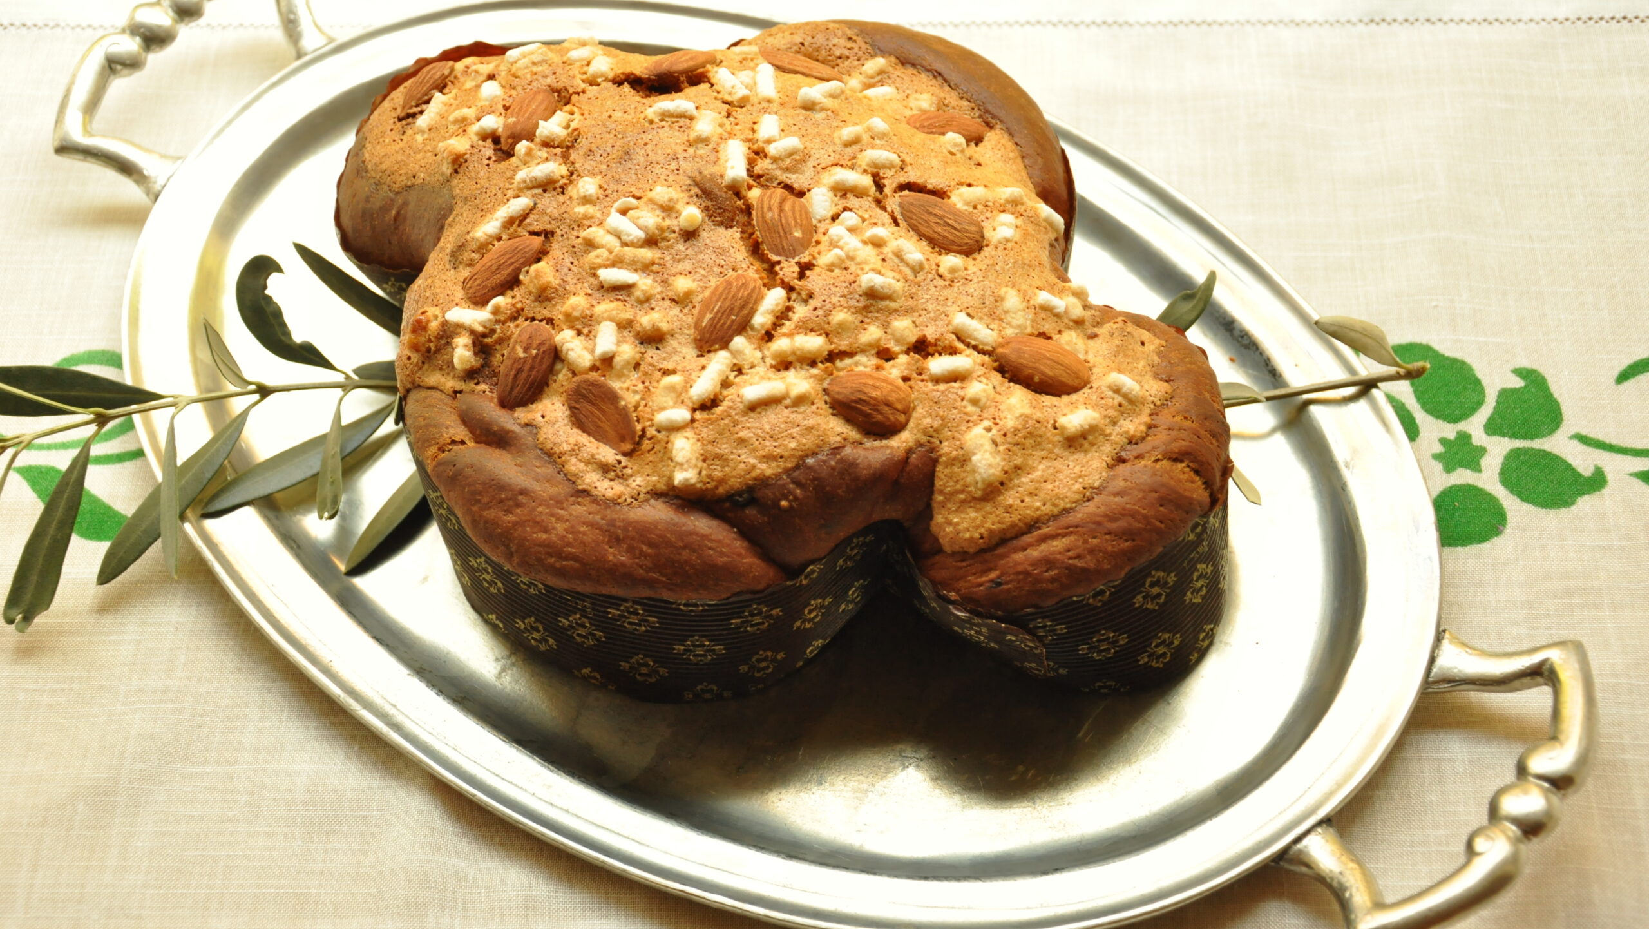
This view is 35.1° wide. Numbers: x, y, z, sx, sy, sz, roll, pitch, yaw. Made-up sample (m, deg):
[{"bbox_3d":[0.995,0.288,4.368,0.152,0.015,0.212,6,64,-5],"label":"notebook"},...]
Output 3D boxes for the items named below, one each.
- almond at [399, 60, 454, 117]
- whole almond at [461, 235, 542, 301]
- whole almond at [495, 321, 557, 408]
[{"bbox_3d":[-0.105,-0.099,0.686,0.014,0.008,0.025,-10,34,29],"label":"almond"},{"bbox_3d":[-0.079,-0.048,0.639,0.024,0.008,0.014,-43,51,-18],"label":"whole almond"},{"bbox_3d":[-0.071,-0.024,0.624,0.014,0.008,0.025,6,58,21],"label":"whole almond"}]

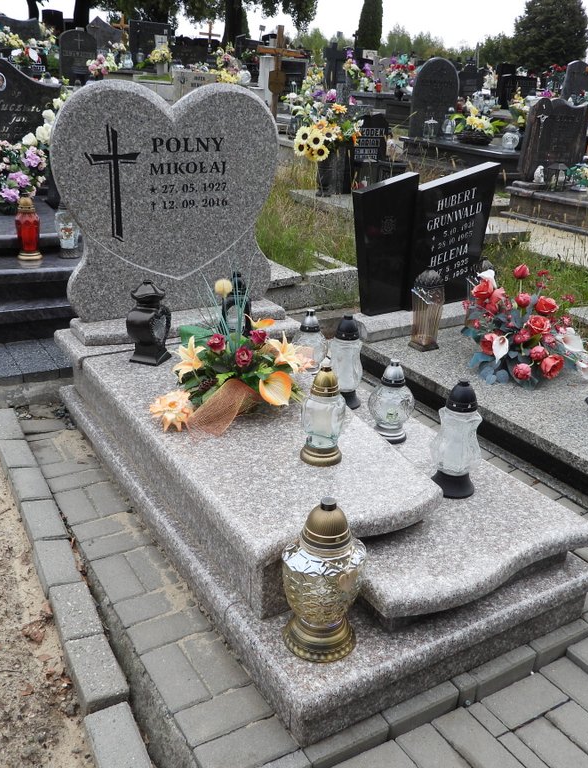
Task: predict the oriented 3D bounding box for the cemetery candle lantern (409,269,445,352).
[{"bbox_3d":[0.596,-0.338,3.184,0.110,0.359,0.110,-14,27,-34],"label":"cemetery candle lantern"}]

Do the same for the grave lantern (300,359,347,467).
[{"bbox_3d":[0.083,0.080,1.964,0.122,0.275,0.122,2,23,-1],"label":"grave lantern"}]

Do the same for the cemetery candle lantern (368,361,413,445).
[{"bbox_3d":[0.314,0.049,2.274,0.146,0.266,0.146,2,23,-1],"label":"cemetery candle lantern"}]

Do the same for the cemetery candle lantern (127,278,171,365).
[{"bbox_3d":[-0.534,-0.234,2.629,0.125,0.300,0.118,8,23,14],"label":"cemetery candle lantern"}]

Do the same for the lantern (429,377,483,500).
[{"bbox_3d":[0.457,0.145,1.980,0.145,0.326,0.145,2,23,-1],"label":"lantern"}]

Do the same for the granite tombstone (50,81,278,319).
[{"bbox_3d":[-0.502,-0.758,2.947,0.940,0.910,0.100,-11,25,-29],"label":"granite tombstone"}]

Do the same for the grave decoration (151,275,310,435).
[{"bbox_3d":[-0.210,-0.129,2.311,0.530,0.370,0.430,-11,26,-30],"label":"grave decoration"}]

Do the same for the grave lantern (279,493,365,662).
[{"bbox_3d":[0.065,0.409,1.555,0.180,0.360,0.180,2,23,-1],"label":"grave lantern"}]

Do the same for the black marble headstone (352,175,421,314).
[{"bbox_3d":[0.431,-0.690,3.540,0.340,0.700,0.080,-11,26,-30],"label":"black marble headstone"}]

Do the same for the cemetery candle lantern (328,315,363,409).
[{"bbox_3d":[0.200,-0.081,2.474,0.117,0.329,0.117,-11,25,-29],"label":"cemetery candle lantern"}]

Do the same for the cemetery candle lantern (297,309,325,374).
[{"bbox_3d":[0.062,-0.167,2.783,0.137,0.252,0.137,2,23,-1],"label":"cemetery candle lantern"}]

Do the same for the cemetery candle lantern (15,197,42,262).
[{"bbox_3d":[-1.347,-0.787,3.579,0.122,0.308,0.122,-11,25,-29],"label":"cemetery candle lantern"}]

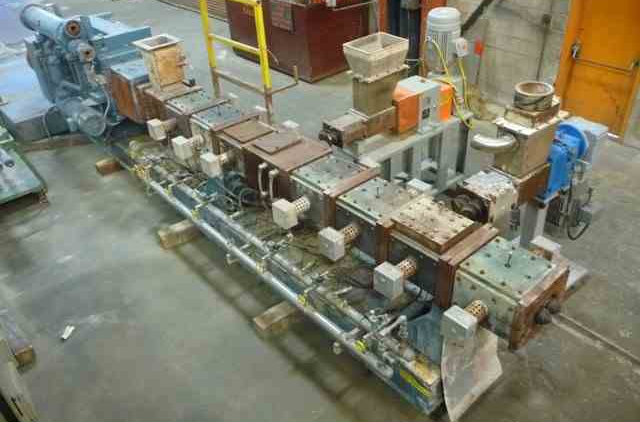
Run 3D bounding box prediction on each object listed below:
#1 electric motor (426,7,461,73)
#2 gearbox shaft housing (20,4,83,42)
[{"bbox_3d":[1.385,-1.877,5.790,0.360,0.720,0.360,-3,34,2],"label":"electric motor"},{"bbox_3d":[-4.108,-2.882,7.905,0.420,0.410,1.450,-26,40,-29],"label":"gearbox shaft housing"}]

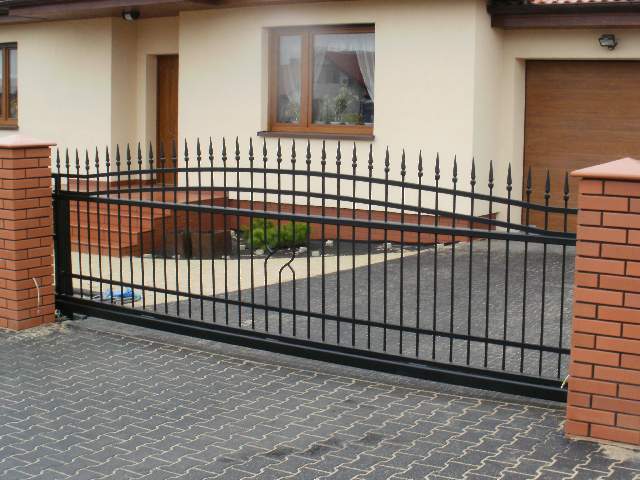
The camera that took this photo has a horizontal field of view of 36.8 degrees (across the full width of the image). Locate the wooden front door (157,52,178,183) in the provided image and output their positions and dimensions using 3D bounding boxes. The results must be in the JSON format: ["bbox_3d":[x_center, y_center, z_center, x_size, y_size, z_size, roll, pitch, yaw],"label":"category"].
[{"bbox_3d":[-2.150,-1.855,14.850,0.970,2.060,0.090,6,9,33],"label":"wooden front door"}]

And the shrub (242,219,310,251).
[{"bbox_3d":[-0.573,-0.085,12.150,0.860,0.440,0.780,6,9,33],"label":"shrub"}]

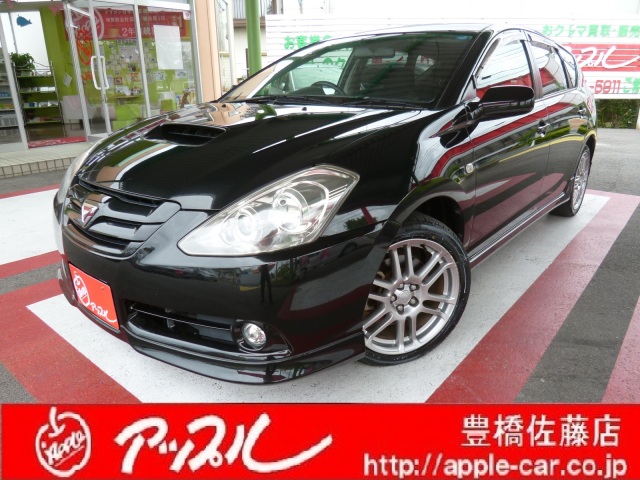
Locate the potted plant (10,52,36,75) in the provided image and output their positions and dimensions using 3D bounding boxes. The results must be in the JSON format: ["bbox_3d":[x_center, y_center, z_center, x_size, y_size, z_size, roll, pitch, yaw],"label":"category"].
[{"bbox_3d":[-7.064,-4.177,10.500,0.460,0.460,0.480,17,25,42],"label":"potted plant"}]

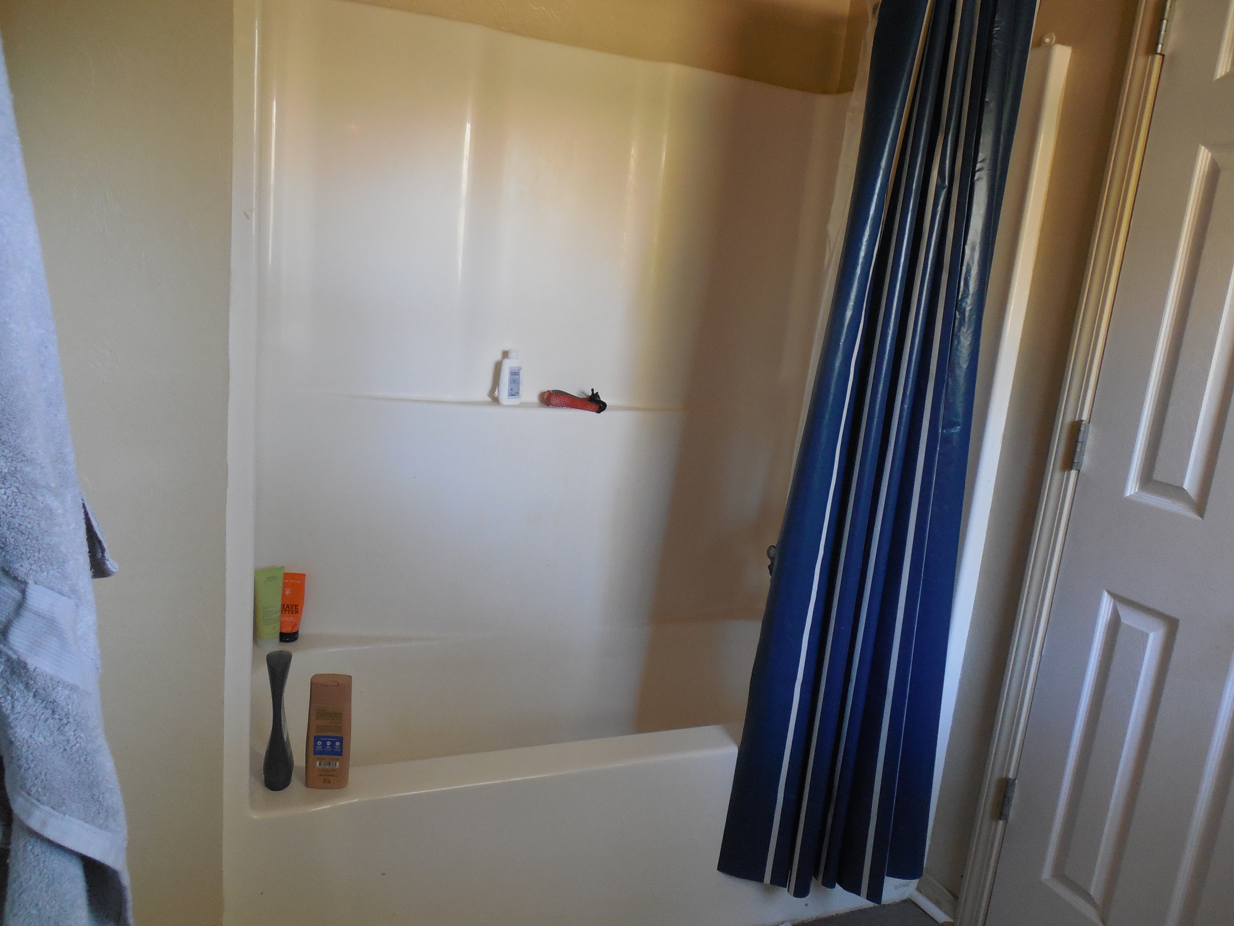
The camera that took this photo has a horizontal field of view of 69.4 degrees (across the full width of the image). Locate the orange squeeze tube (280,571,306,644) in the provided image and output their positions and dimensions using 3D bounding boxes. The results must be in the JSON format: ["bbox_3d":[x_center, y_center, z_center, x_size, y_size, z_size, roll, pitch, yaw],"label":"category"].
[{"bbox_3d":[-0.772,0.338,2.093,0.069,0.165,0.044,4,11,-9],"label":"orange squeeze tube"}]

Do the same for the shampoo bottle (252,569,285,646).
[{"bbox_3d":[-0.802,0.333,2.055,0.047,0.181,0.071,16,15,43],"label":"shampoo bottle"}]

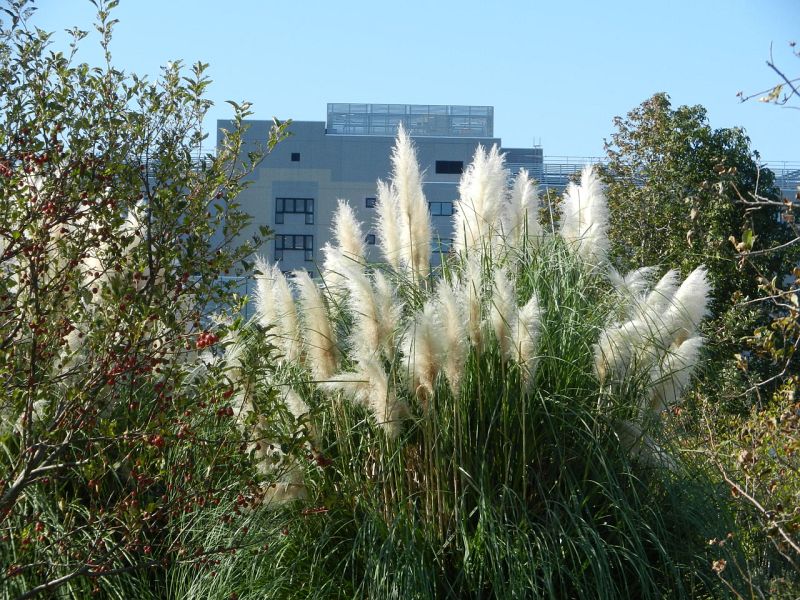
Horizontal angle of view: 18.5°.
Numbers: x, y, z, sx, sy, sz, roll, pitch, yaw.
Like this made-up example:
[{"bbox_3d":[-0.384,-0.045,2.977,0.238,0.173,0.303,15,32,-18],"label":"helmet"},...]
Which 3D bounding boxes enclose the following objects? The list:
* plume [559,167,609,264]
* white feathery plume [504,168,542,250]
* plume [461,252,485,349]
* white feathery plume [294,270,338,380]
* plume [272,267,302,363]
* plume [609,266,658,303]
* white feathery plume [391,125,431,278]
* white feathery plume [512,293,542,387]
[{"bbox_3d":[0.866,-0.397,11.500,0.239,0.479,0.197,0,0,0],"label":"plume"},{"bbox_3d":[0.585,-0.414,11.600,0.175,0.417,0.161,0,0,0],"label":"white feathery plume"},{"bbox_3d":[0.329,0.002,11.100,0.104,0.435,0.109,-2,0,0],"label":"plume"},{"bbox_3d":[-0.378,0.116,11.100,0.127,0.507,0.127,-13,0,0],"label":"white feathery plume"},{"bbox_3d":[-0.514,0.066,11.200,0.101,0.443,0.110,-10,0,0],"label":"plume"},{"bbox_3d":[1.087,-0.067,11.400,0.233,0.186,0.158,0,0,0],"label":"plume"},{"bbox_3d":[0.049,-0.458,11.400,0.158,0.712,0.158,-4,0,0],"label":"white feathery plume"},{"bbox_3d":[0.567,0.176,10.900,0.120,0.418,0.125,4,0,0],"label":"white feathery plume"}]

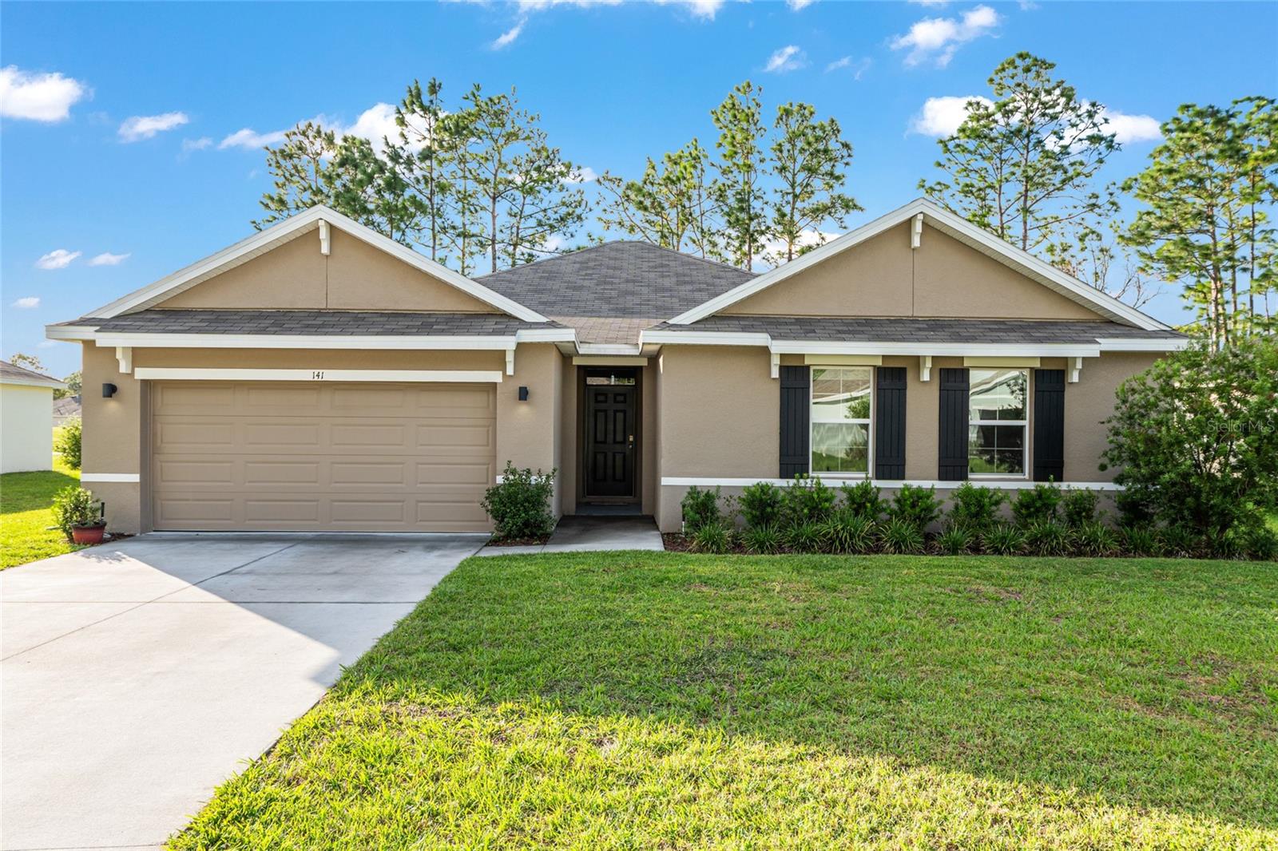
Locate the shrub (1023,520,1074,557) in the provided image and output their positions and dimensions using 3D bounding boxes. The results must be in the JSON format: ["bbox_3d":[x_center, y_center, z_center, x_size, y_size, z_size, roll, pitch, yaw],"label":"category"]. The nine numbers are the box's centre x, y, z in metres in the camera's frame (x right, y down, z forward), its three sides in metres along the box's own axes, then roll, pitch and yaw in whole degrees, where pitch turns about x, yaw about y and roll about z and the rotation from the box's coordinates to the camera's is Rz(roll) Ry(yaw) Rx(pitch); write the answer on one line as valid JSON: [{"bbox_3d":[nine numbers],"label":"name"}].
[{"bbox_3d":[5.101,1.373,10.600,0.640,0.410,0.580,1,0,-1],"label":"shrub"}]

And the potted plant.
[{"bbox_3d":[-7.261,1.133,11.050,0.680,0.738,0.580,1,0,-1],"label":"potted plant"}]

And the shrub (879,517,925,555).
[{"bbox_3d":[3.274,1.351,10.600,0.570,0.416,0.550,1,0,-1],"label":"shrub"}]

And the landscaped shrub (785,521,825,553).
[{"bbox_3d":[2.033,1.360,10.452,0.502,0.345,0.502,0,0,-1],"label":"landscaped shrub"}]

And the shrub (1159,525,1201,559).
[{"bbox_3d":[6.729,1.423,10.600,0.540,0.360,0.520,1,0,-1],"label":"shrub"}]

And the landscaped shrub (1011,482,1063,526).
[{"bbox_3d":[5.234,1.134,11.225,0.671,0.716,0.637,0,0,-1],"label":"landscaped shrub"}]

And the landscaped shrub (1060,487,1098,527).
[{"bbox_3d":[5.813,1.169,11.238,0.501,0.654,0.476,0,0,-1],"label":"landscaped shrub"}]

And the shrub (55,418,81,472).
[{"bbox_3d":[-16.486,0.528,25.000,1.250,1.583,1.250,1,0,-1],"label":"shrub"}]

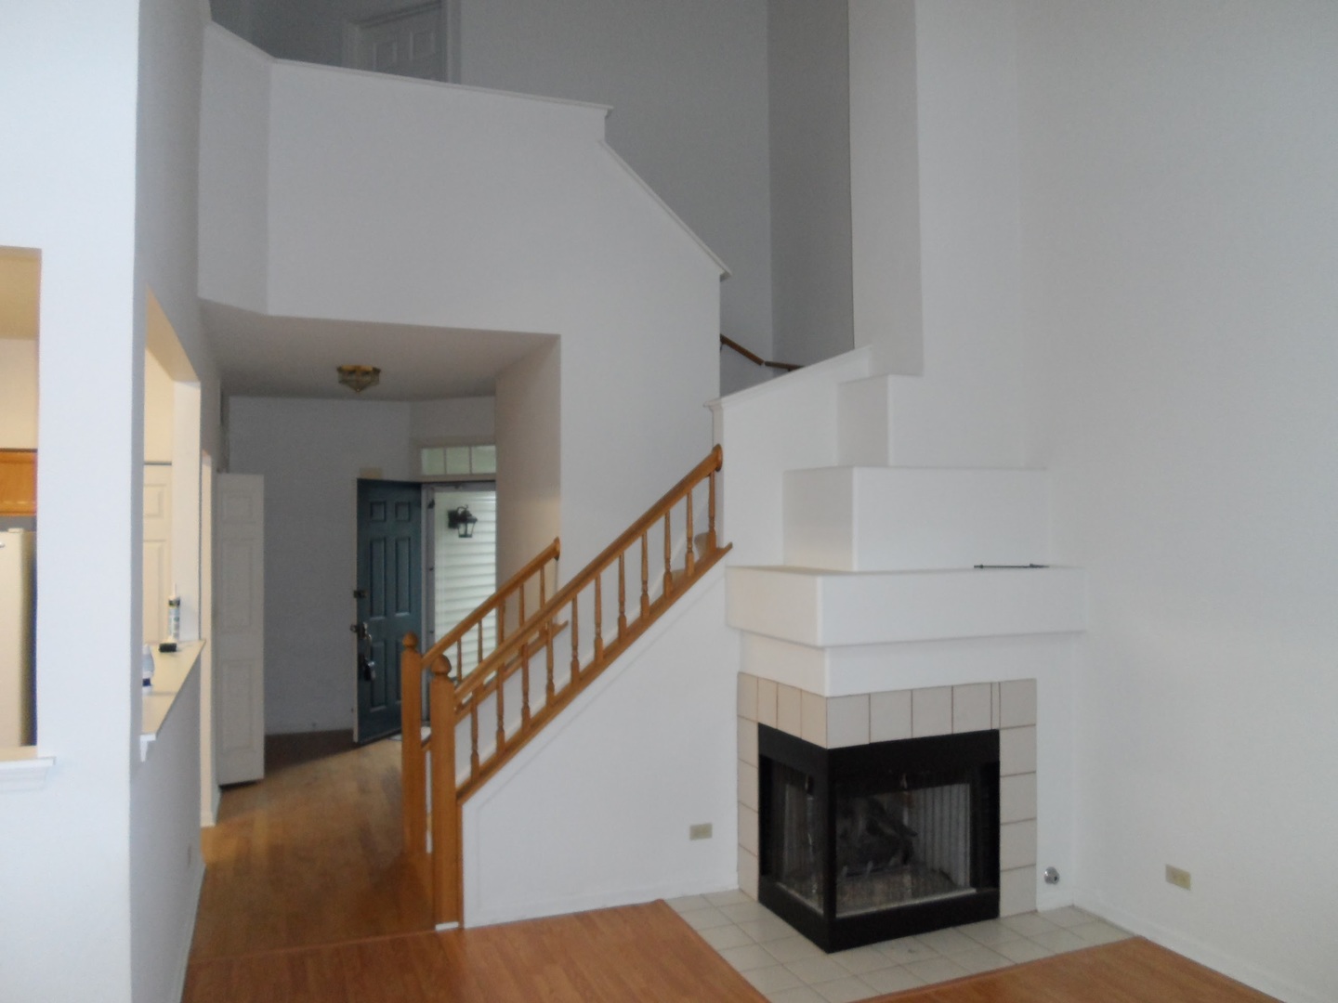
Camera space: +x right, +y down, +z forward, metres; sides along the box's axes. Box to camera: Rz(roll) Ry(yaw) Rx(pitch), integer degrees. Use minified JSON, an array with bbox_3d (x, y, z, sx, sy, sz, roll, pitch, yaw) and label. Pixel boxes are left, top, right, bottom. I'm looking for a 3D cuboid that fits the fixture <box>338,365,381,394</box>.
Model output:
[{"bbox_3d":[-2.046,-0.798,6.380,0.285,0.165,0.285,0,-1,-22],"label":"fixture"}]

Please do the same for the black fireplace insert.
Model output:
[{"bbox_3d":[0.918,1.392,4.262,0.860,0.799,0.587,0,-1,-22],"label":"black fireplace insert"}]

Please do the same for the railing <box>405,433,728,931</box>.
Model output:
[{"bbox_3d":[-0.534,0.776,4.760,1.373,2.061,1.060,0,-1,-22],"label":"railing"}]

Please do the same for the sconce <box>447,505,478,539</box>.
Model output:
[{"bbox_3d":[-1.867,0.185,8.750,0.210,0.300,0.155,-1,-1,23],"label":"sconce"}]

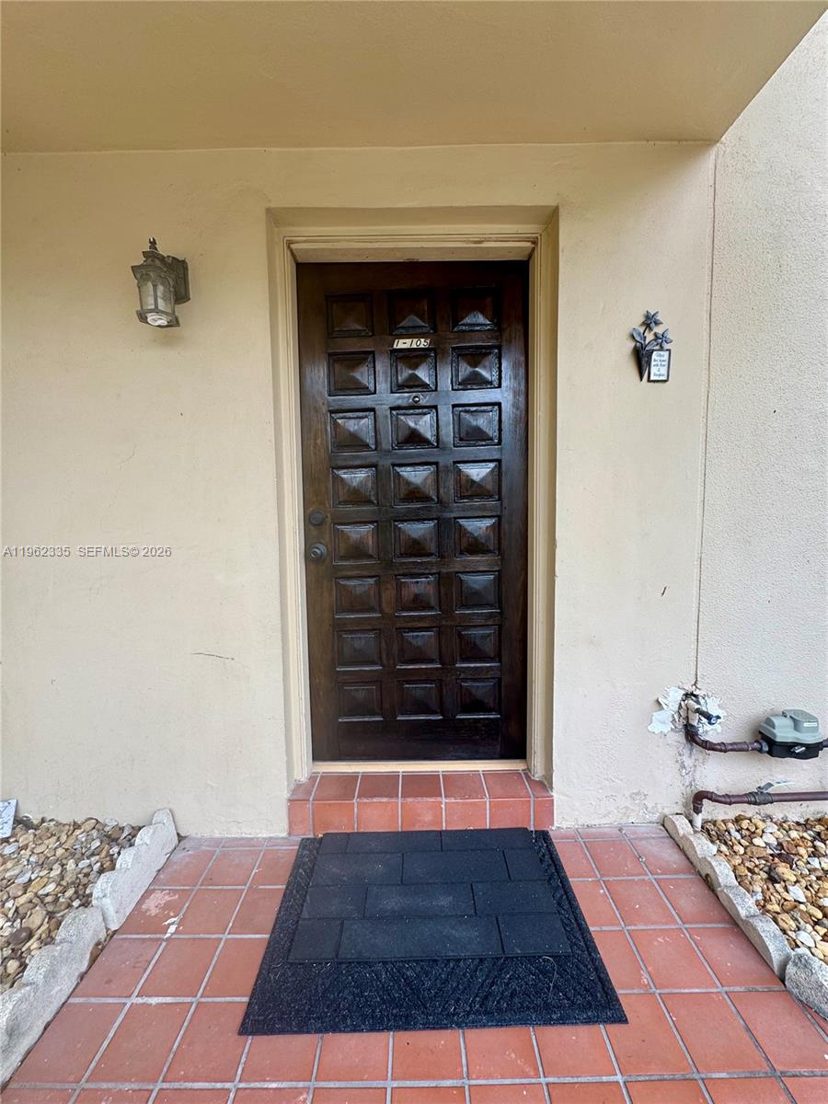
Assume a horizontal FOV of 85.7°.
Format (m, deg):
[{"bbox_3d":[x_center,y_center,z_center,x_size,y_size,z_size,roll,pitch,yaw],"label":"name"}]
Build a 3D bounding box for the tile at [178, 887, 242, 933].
[{"bbox_3d":[-0.625,1.105,1.368,0.154,0.014,0.156,-1,5,0],"label":"tile"}]

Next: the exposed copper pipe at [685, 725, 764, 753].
[{"bbox_3d":[1.121,0.676,1.611,0.270,0.092,0.060,-2,6,0],"label":"exposed copper pipe"}]

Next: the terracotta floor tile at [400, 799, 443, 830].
[{"bbox_3d":[0.032,0.988,1.683,0.154,0.127,0.014,-1,5,0],"label":"terracotta floor tile"}]

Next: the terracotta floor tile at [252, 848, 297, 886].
[{"bbox_3d":[-0.461,1.085,1.537,0.153,0.013,0.155,-1,6,0],"label":"terracotta floor tile"}]

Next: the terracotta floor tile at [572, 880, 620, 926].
[{"bbox_3d":[0.535,1.102,1.394,0.156,0.014,0.159,-2,6,0],"label":"terracotta floor tile"}]

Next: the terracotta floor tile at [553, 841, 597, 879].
[{"bbox_3d":[0.525,1.068,1.539,0.154,0.012,0.154,-1,5,0],"label":"terracotta floor tile"}]

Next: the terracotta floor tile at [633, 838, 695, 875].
[{"bbox_3d":[0.855,1.056,1.538,0.154,0.014,0.156,-1,5,0],"label":"terracotta floor tile"}]

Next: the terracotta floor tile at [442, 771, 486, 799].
[{"bbox_3d":[0.195,0.920,1.753,0.156,0.014,0.162,-1,5,0],"label":"terracotta floor tile"}]

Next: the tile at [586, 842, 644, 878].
[{"bbox_3d":[0.687,1.058,1.531,0.153,0.013,0.155,-1,6,0],"label":"tile"}]

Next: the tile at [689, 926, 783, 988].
[{"bbox_3d":[0.870,1.110,1.221,0.156,0.014,0.159,-2,6,0],"label":"tile"}]

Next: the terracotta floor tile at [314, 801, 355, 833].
[{"bbox_3d":[-0.299,0.998,1.683,0.155,0.127,0.012,-1,5,0],"label":"terracotta floor tile"}]

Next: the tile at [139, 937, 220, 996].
[{"bbox_3d":[-0.625,1.123,1.204,0.153,0.013,0.155,-1,6,0],"label":"tile"}]

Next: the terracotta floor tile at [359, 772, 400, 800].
[{"bbox_3d":[-0.132,0.922,1.747,0.153,0.013,0.160,-1,6,0],"label":"terracotta floor tile"}]

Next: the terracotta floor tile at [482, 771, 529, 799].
[{"bbox_3d":[0.365,0.924,1.768,0.156,0.014,0.166,-2,6,0],"label":"terracotta floor tile"}]

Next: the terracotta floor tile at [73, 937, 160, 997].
[{"bbox_3d":[-0.809,1.157,1.236,0.156,0.014,0.159,-2,6,0],"label":"terracotta floor tile"}]

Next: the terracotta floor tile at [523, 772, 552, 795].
[{"bbox_3d":[0.492,0.920,1.767,0.075,0.014,0.166,-2,6,0],"label":"terracotta floor tile"}]

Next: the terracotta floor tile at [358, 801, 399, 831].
[{"bbox_3d":[-0.134,0.997,1.685,0.154,0.121,0.012,-1,5,0],"label":"terracotta floor tile"}]

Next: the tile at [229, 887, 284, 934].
[{"bbox_3d":[-0.462,1.105,1.374,0.154,0.012,0.154,-1,5,0],"label":"tile"}]

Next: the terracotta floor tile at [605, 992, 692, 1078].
[{"bbox_3d":[0.522,1.111,1.030,0.154,0.014,0.156,-1,5,0],"label":"terracotta floor tile"}]

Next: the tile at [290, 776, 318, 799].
[{"bbox_3d":[-0.437,0.946,1.775,0.082,0.014,0.166,-2,6,0],"label":"tile"}]

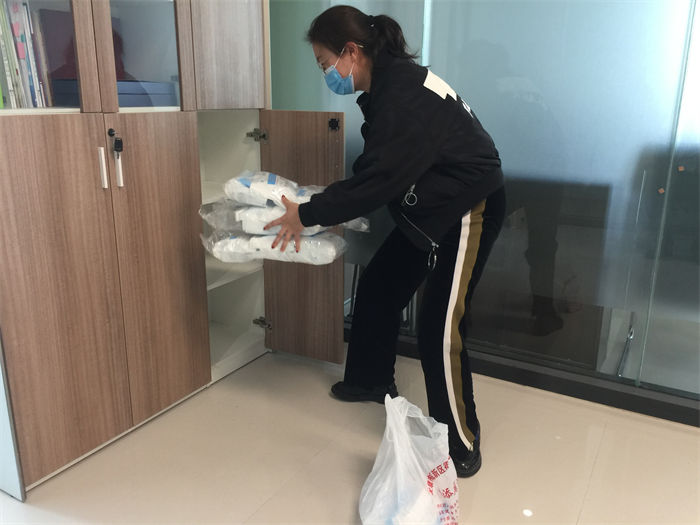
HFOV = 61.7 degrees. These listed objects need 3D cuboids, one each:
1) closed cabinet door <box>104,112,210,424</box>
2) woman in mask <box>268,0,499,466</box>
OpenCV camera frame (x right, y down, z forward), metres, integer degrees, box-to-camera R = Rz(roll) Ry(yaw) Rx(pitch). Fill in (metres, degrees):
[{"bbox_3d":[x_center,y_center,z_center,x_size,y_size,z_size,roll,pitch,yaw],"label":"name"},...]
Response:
[{"bbox_3d":[-0.669,0.014,2.099,0.020,1.072,0.386,9,18,28],"label":"closed cabinet door"},{"bbox_3d":[0.106,-0.097,1.957,0.780,1.420,0.530,4,15,13],"label":"woman in mask"}]

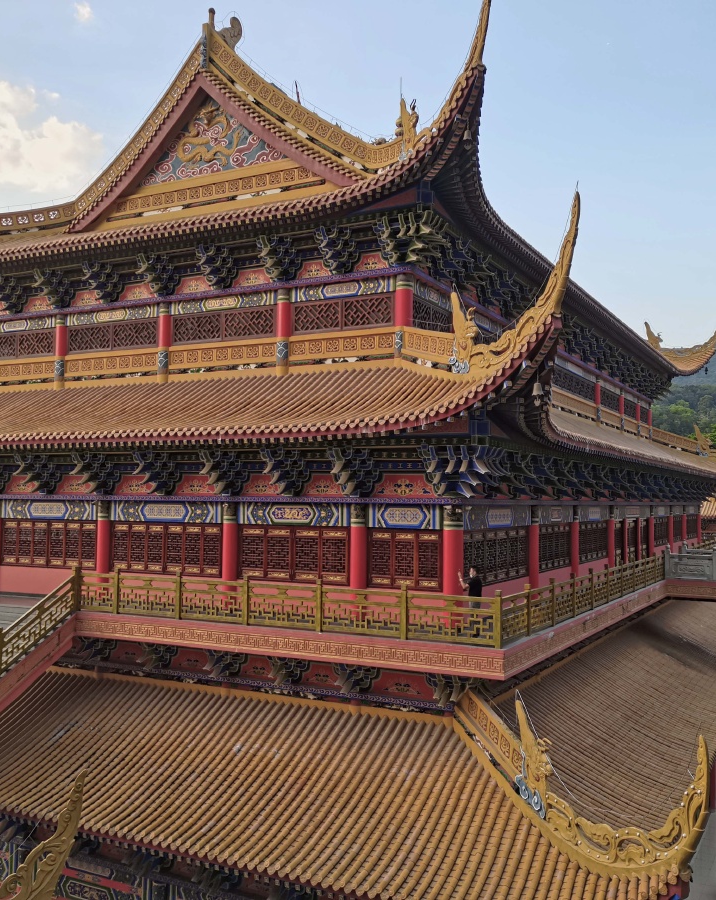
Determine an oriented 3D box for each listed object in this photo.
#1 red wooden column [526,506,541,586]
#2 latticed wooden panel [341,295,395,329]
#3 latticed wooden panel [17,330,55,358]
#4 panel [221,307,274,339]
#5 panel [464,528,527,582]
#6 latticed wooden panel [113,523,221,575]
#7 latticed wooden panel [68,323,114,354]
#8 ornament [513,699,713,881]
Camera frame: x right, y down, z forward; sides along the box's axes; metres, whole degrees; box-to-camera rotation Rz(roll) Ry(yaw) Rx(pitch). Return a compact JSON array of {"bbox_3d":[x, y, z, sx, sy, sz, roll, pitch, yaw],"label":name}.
[{"bbox_3d":[5.564,3.327,28.766,0.460,3.061,0.460,-1,-4,28],"label":"red wooden column"},{"bbox_3d":[0.303,-4.191,27.552,1.735,0.923,0.120,-1,-4,28],"label":"latticed wooden panel"},{"bbox_3d":[-12.130,-3.976,34.014,2.205,1.039,0.098,-1,-4,28],"label":"latticed wooden panel"},{"bbox_3d":[-3.587,-4.134,29.622,2.085,0.965,0.120,-1,-4,28],"label":"panel"},{"bbox_3d":[4.061,2.987,25.753,0.120,1.573,6.489,-1,-4,28],"label":"panel"},{"bbox_3d":[-5.733,2.946,26.897,4.264,1.573,0.120,-1,-4,28],"label":"latticed wooden panel"},{"bbox_3d":[-9.632,-3.971,32.416,2.142,1.061,0.120,-1,-4,28],"label":"latticed wooden panel"},{"bbox_3d":[4.227,5.952,16.274,0.568,3.058,6.272,2,-3,-17],"label":"ornament"}]

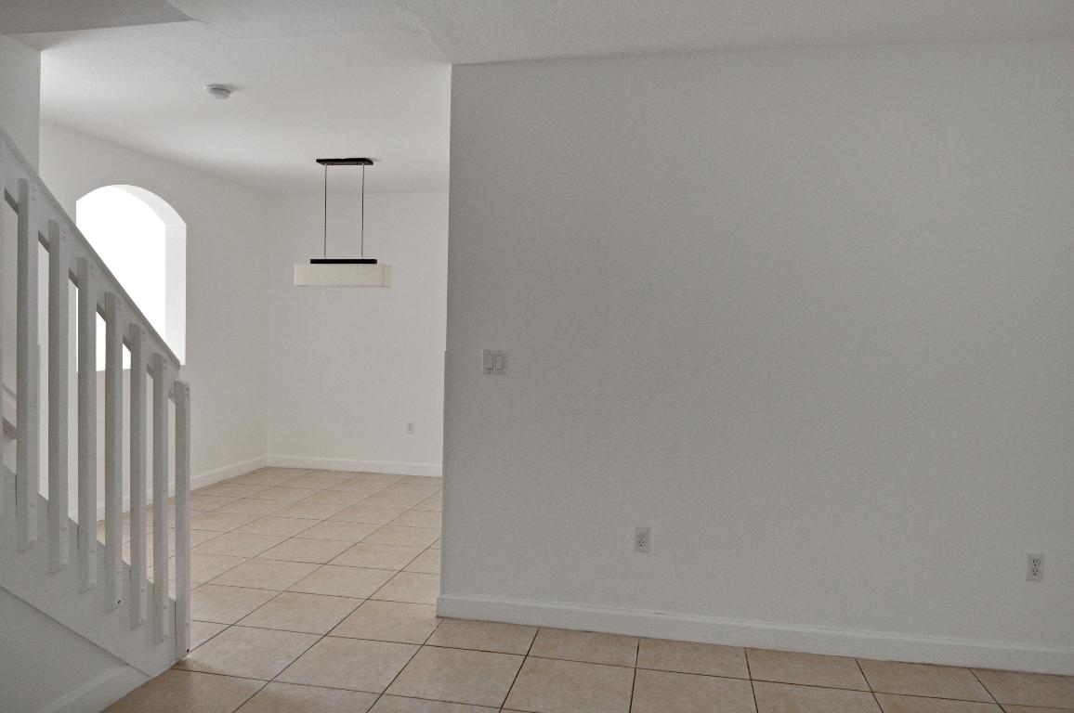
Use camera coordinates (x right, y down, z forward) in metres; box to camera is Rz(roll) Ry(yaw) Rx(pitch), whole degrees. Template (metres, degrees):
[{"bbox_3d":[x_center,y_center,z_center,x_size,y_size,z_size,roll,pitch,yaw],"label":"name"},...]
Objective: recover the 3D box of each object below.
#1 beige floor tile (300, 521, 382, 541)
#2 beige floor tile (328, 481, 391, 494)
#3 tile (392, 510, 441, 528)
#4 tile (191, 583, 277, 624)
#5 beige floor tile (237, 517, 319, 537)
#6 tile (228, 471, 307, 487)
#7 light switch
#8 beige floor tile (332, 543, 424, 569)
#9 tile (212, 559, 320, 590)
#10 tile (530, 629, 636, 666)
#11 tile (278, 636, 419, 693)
[{"bbox_3d":[-1.338,1.197,4.881,0.453,0.010,0.453,2,1,10],"label":"beige floor tile"},{"bbox_3d":[-1.550,1.158,6.331,0.456,0.012,0.456,2,1,10],"label":"beige floor tile"},{"bbox_3d":[-0.809,1.202,5.266,0.456,0.012,0.456,2,1,10],"label":"tile"},{"bbox_3d":[-1.577,1.225,3.537,0.454,0.013,0.454,2,1,10],"label":"tile"},{"bbox_3d":[-1.789,1.189,4.966,0.454,0.013,0.454,2,1,10],"label":"beige floor tile"},{"bbox_3d":[-2.453,1.131,6.493,0.456,0.012,0.456,2,1,10],"label":"tile"},{"bbox_3d":[-0.194,0.029,3.318,0.116,0.114,0.010,2,2,11],"label":"light switch"},{"bbox_3d":[-0.971,1.221,4.363,0.456,0.012,0.456,2,1,10],"label":"beige floor tile"},{"bbox_3d":[-1.491,1.212,3.955,0.455,0.012,0.446,2,2,11],"label":"tile"},{"bbox_3d":[0.210,1.282,3.148,0.454,0.013,0.308,2,1,10],"label":"tile"},{"bbox_3d":[-0.759,1.262,2.920,0.455,0.012,0.446,2,2,11],"label":"tile"}]

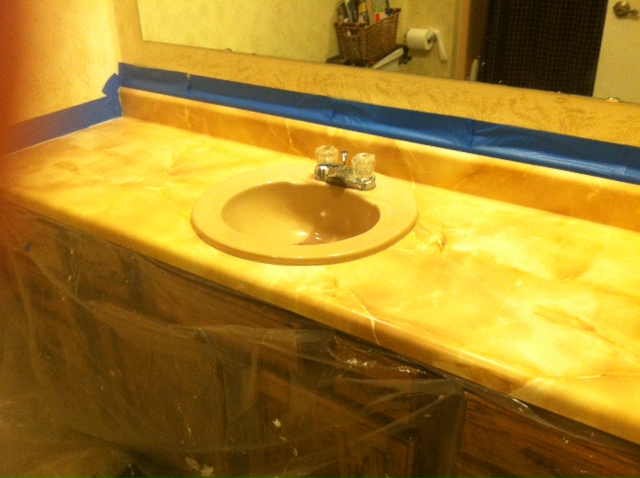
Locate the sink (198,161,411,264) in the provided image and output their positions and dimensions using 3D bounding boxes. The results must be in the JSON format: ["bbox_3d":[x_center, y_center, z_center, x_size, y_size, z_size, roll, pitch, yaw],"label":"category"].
[{"bbox_3d":[-0.032,-0.006,1.444,0.483,0.160,0.483,17,33,31],"label":"sink"}]

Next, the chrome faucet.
[{"bbox_3d":[0.035,-0.156,1.478,0.154,0.082,0.132,17,33,31],"label":"chrome faucet"}]

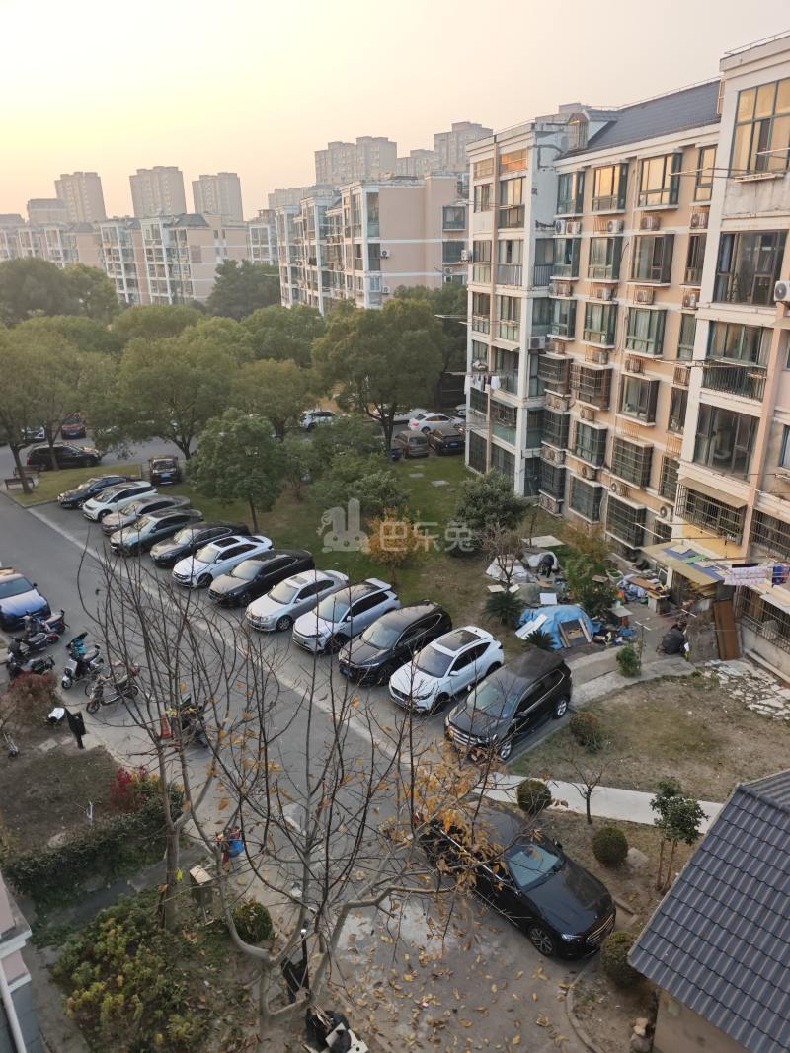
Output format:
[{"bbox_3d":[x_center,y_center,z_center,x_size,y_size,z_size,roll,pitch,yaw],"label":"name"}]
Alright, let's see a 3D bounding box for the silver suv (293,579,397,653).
[{"bbox_3d":[-1.861,3.420,28.736,4.580,1.660,1.860,-20,27,-40],"label":"silver suv"}]

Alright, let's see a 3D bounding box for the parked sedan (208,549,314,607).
[{"bbox_3d":[-5.877,2.136,32.657,4.820,1.470,1.830,-20,27,-40],"label":"parked sedan"}]

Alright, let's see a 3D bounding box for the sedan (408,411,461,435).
[{"bbox_3d":[3.503,-8.639,60.785,4.650,1.460,1.800,-7,21,-16],"label":"sedan"}]

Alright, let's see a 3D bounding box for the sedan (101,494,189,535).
[{"bbox_3d":[-13.943,-0.818,40.989,4.680,1.470,1.810,-20,27,-40],"label":"sedan"}]

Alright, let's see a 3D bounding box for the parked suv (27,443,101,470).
[{"bbox_3d":[-23.709,-5.123,52.499,4.827,1.689,1.892,-7,22,-14],"label":"parked suv"}]

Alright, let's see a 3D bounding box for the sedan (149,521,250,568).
[{"bbox_3d":[-9.558,0.779,35.859,4.850,1.450,1.860,-19,27,-39],"label":"sedan"}]

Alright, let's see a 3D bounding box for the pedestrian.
[{"bbox_3d":[-9.727,6.058,22.336,0.600,1.550,0.420,8,22,22],"label":"pedestrian"}]

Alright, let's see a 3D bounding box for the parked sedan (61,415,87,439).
[{"bbox_3d":[-27.404,-8.564,62.406,1.800,1.460,4.600,-8,22,-17],"label":"parked sedan"}]

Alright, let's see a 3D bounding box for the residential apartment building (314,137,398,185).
[{"bbox_3d":[-16.635,-138.088,321.039,12.000,58.600,42.700,-19,27,-39],"label":"residential apartment building"}]

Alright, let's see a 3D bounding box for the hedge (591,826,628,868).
[{"bbox_3d":[5.275,7.861,17.929,0.894,0.893,0.894,-1,21,0],"label":"hedge"}]

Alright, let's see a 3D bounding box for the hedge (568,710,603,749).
[{"bbox_3d":[5.793,6.145,22.216,0.969,1.002,0.969,-1,21,0],"label":"hedge"}]

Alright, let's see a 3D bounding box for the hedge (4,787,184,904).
[{"bbox_3d":[-7.150,7.889,17.655,4.200,1.000,0.820,-12,23,-26],"label":"hedge"}]

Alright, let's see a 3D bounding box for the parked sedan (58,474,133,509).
[{"bbox_3d":[-17.960,-2.204,44.191,1.820,1.450,4.550,18,28,42],"label":"parked sedan"}]

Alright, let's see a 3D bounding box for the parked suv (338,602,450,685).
[{"bbox_3d":[0.080,4.104,26.266,1.860,1.660,4.620,18,28,42],"label":"parked suv"}]

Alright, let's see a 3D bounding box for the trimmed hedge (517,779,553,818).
[{"bbox_3d":[3.640,7.120,19.100,0.900,0.980,0.900,-1,21,0],"label":"trimmed hedge"}]

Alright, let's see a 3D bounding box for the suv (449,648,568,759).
[{"bbox_3d":[3.665,5.518,23.006,4.694,1.759,1.937,-21,28,-41],"label":"suv"}]

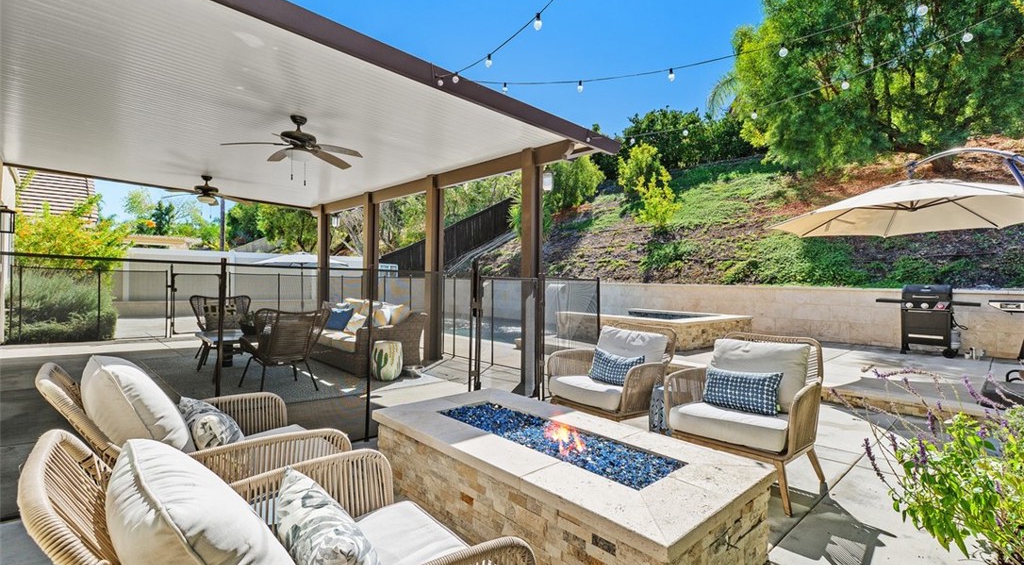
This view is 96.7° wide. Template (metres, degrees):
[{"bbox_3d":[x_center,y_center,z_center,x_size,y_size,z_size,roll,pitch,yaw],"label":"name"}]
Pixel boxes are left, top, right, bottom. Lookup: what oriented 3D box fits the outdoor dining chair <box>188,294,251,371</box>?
[{"bbox_3d":[-4.270,0.673,6.680,0.770,0.880,0.720,-1,2,-44],"label":"outdoor dining chair"}]

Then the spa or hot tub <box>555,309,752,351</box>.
[{"bbox_3d":[2.500,0.786,8.220,2.200,0.430,2.500,-1,2,-41],"label":"spa or hot tub"}]

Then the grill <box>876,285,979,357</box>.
[{"bbox_3d":[6.350,0.529,7.000,0.550,1.050,1.150,-1,2,-45],"label":"grill"}]

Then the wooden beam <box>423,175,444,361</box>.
[{"bbox_3d":[-1.093,-0.173,6.380,0.170,2.625,0.170,-1,2,-44],"label":"wooden beam"}]

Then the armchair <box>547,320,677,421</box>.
[{"bbox_3d":[0.790,0.801,3.660,0.760,0.830,0.740,-1,2,-40],"label":"armchair"}]

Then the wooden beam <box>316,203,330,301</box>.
[{"bbox_3d":[-3.790,-0.246,9.150,0.170,2.604,0.170,-1,2,-44],"label":"wooden beam"}]

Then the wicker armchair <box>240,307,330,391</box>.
[{"bbox_3d":[-2.560,0.727,5.090,0.770,0.870,0.720,-1,2,-40],"label":"wicker armchair"}]

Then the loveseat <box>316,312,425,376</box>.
[{"bbox_3d":[-2.200,0.738,6.570,0.920,0.780,2.000,-1,2,-44],"label":"loveseat"}]

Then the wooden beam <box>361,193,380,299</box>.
[{"bbox_3d":[-2.393,-0.209,7.750,0.170,2.613,0.170,-1,2,-44],"label":"wooden beam"}]

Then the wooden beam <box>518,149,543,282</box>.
[{"bbox_3d":[0.213,-0.122,4.850,0.170,2.612,0.170,-1,2,-44],"label":"wooden beam"}]

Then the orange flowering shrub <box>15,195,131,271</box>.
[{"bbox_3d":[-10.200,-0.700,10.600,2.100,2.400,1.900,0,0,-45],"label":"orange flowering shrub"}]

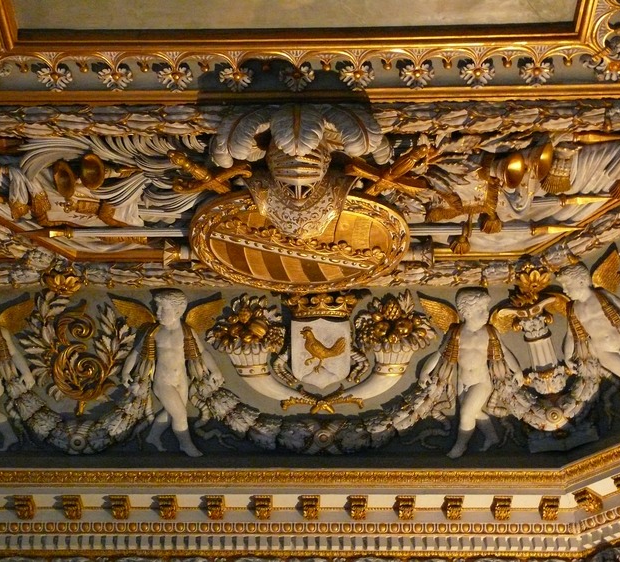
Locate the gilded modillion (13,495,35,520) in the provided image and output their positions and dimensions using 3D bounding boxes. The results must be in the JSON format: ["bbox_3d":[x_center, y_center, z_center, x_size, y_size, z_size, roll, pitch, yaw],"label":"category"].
[{"bbox_3d":[-1.589,1.265,7.136,0.093,0.084,0.140,0,-38,3],"label":"gilded modillion"}]

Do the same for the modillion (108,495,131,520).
[{"bbox_3d":[-1.058,1.262,7.113,0.093,0.084,0.140,0,-38,3],"label":"modillion"}]

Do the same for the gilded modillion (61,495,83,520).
[{"bbox_3d":[-1.321,1.263,7.124,0.093,0.084,0.140,0,-38,3],"label":"gilded modillion"}]

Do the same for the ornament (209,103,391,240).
[{"bbox_3d":[-0.056,-0.643,7.542,1.040,0.500,0.760,0,-81,2],"label":"ornament"}]

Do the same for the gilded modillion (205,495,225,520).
[{"bbox_3d":[-0.519,1.258,7.089,0.093,0.084,0.140,0,-38,3],"label":"gilded modillion"}]

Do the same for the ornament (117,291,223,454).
[{"bbox_3d":[-0.826,0.543,7.462,0.583,0.922,0.233,0,-22,3],"label":"ornament"}]

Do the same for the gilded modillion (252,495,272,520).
[{"bbox_3d":[-0.270,1.333,7.514,0.101,0.080,0.158,0,-36,2],"label":"gilded modillion"}]

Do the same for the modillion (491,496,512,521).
[{"bbox_3d":[1.060,1.248,7.018,0.093,0.084,0.140,0,-38,3],"label":"modillion"}]

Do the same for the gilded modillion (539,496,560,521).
[{"bbox_3d":[1.410,1.325,7.459,0.101,0.080,0.158,0,-36,2],"label":"gilded modillion"}]

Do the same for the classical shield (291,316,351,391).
[{"bbox_3d":[0.068,0.430,7.503,0.333,0.420,0.058,0,-22,3],"label":"classical shield"}]

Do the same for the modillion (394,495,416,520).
[{"bbox_3d":[0.570,1.329,7.487,0.101,0.080,0.158,0,-36,2],"label":"modillion"}]

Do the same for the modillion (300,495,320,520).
[{"bbox_3d":[0.010,1.332,7.505,0.101,0.080,0.158,0,-36,2],"label":"modillion"}]

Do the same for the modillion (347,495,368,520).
[{"bbox_3d":[0.271,1.253,7.053,0.093,0.084,0.140,0,-38,3],"label":"modillion"}]

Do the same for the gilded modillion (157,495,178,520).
[{"bbox_3d":[-0.829,1.336,7.533,0.101,0.080,0.158,0,-36,2],"label":"gilded modillion"}]

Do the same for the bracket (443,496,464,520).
[{"bbox_3d":[0.850,1.328,7.477,0.101,0.080,0.158,0,-36,2],"label":"bracket"}]

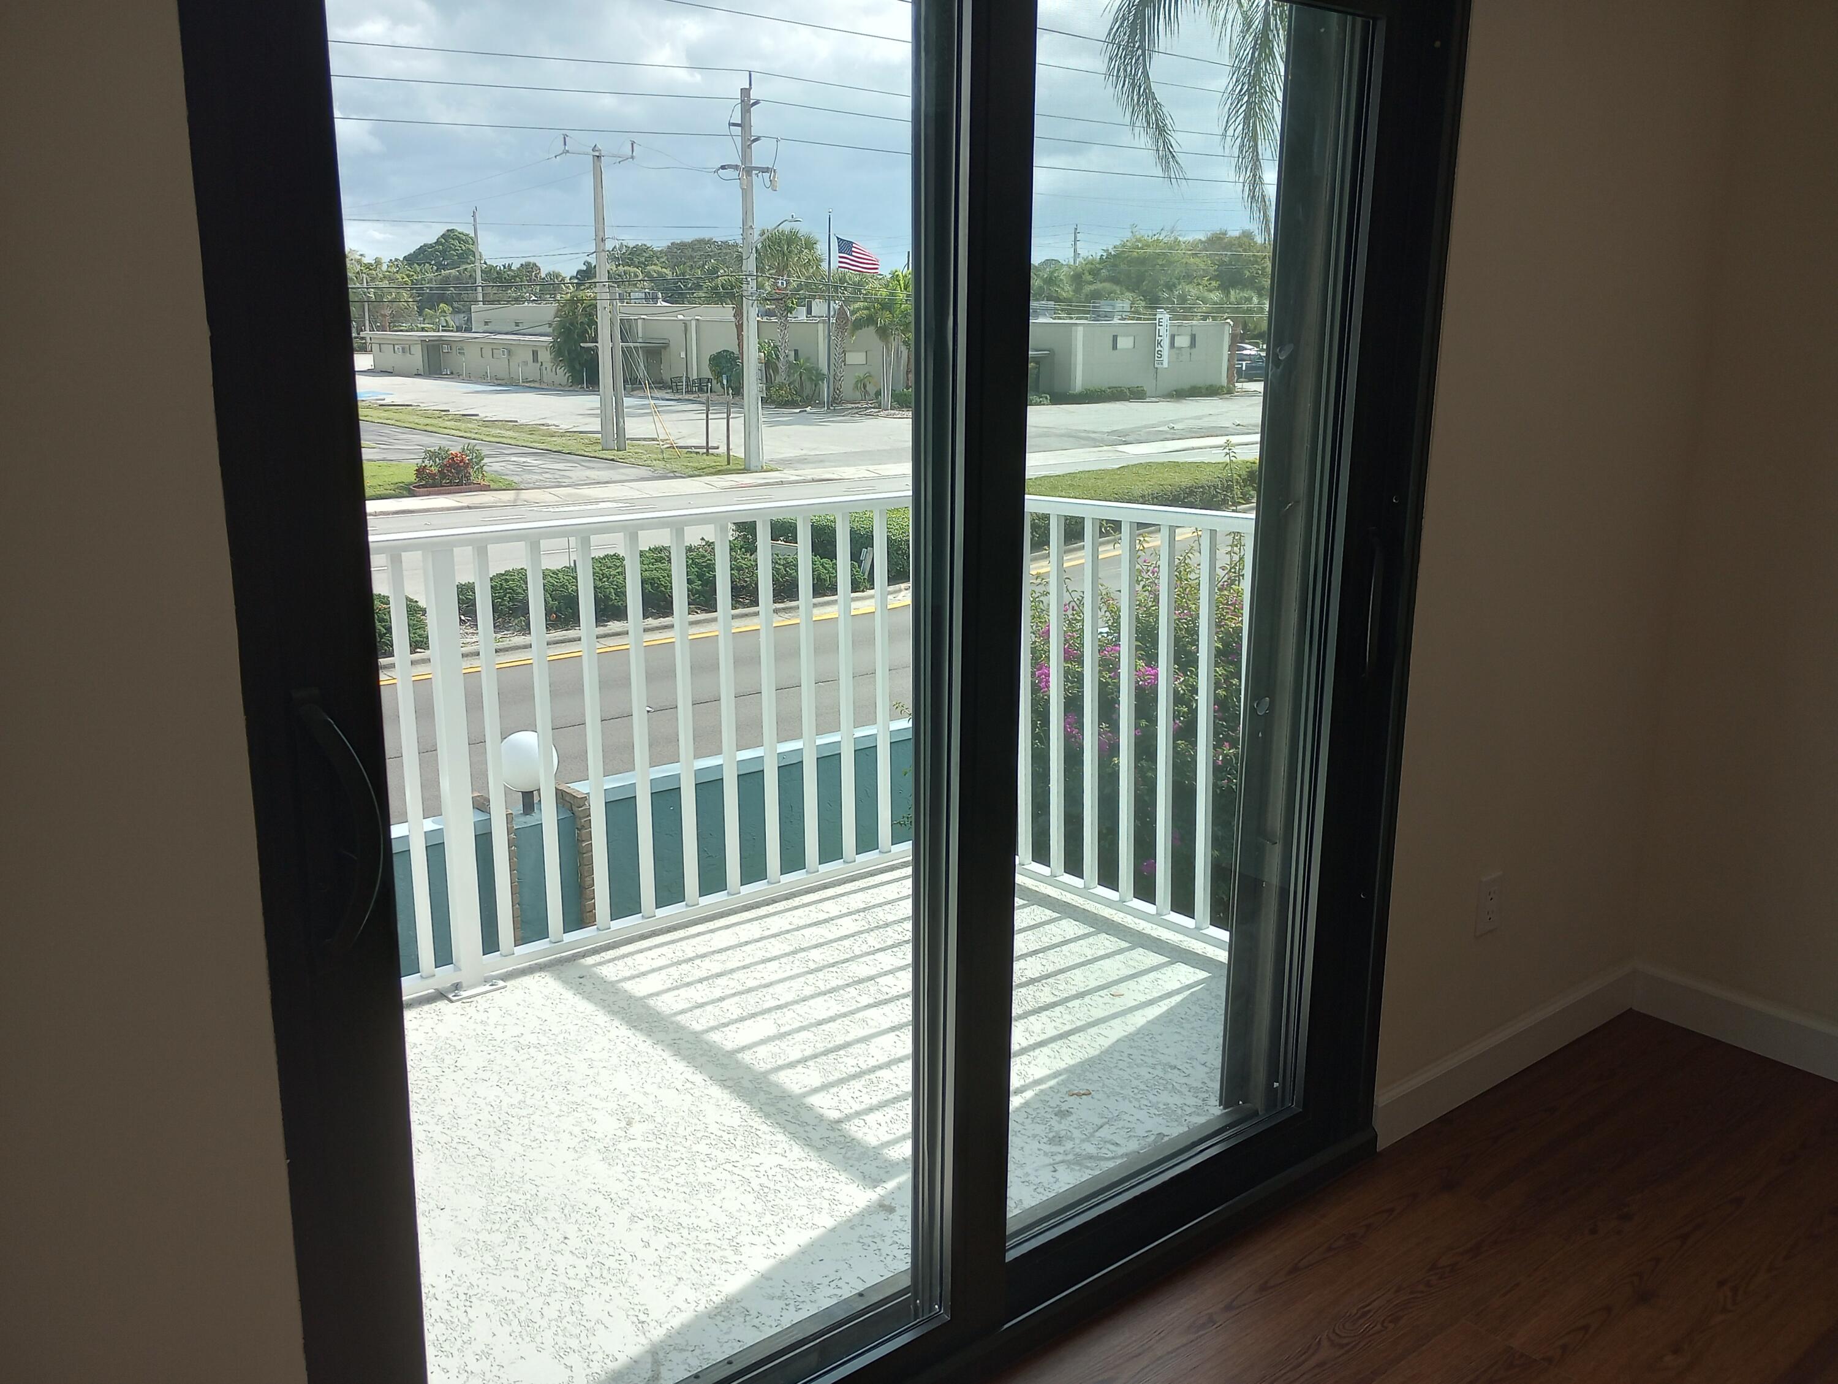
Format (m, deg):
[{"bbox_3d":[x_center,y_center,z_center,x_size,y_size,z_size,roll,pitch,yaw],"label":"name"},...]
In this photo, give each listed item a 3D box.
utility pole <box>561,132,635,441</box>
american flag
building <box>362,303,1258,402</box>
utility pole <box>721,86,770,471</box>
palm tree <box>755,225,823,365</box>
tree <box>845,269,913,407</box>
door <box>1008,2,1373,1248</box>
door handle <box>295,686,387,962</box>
[{"bbox_3d":[-10.454,-13.302,50.325,2.600,10.085,0.600,-10,17,-38],"label":"utility pole"},{"bbox_3d":[-2.767,-19.769,67.500,2.100,1.750,0.400,1,13,0],"label":"american flag"},{"bbox_3d":[-9.116,-23.256,100.000,30.000,5.200,48.000,-12,18,-41],"label":"building"},{"bbox_3d":[-4.989,-12.111,44.218,1.700,11.004,0.600,-10,17,-38],"label":"utility pole"},{"bbox_3d":[-6.508,-19.230,74.120,3.500,7.548,3.400,1,13,0],"label":"palm tree"},{"bbox_3d":[-1.444,-15.876,67.293,3.800,6.067,3.600,1,13,0],"label":"tree"},{"bbox_3d":[0.389,-0.091,2.197,0.780,1.880,0.060,-10,17,-37],"label":"door"},{"bbox_3d":[-0.529,0.125,1.375,0.048,0.245,0.050,-10,17,-37],"label":"door handle"}]

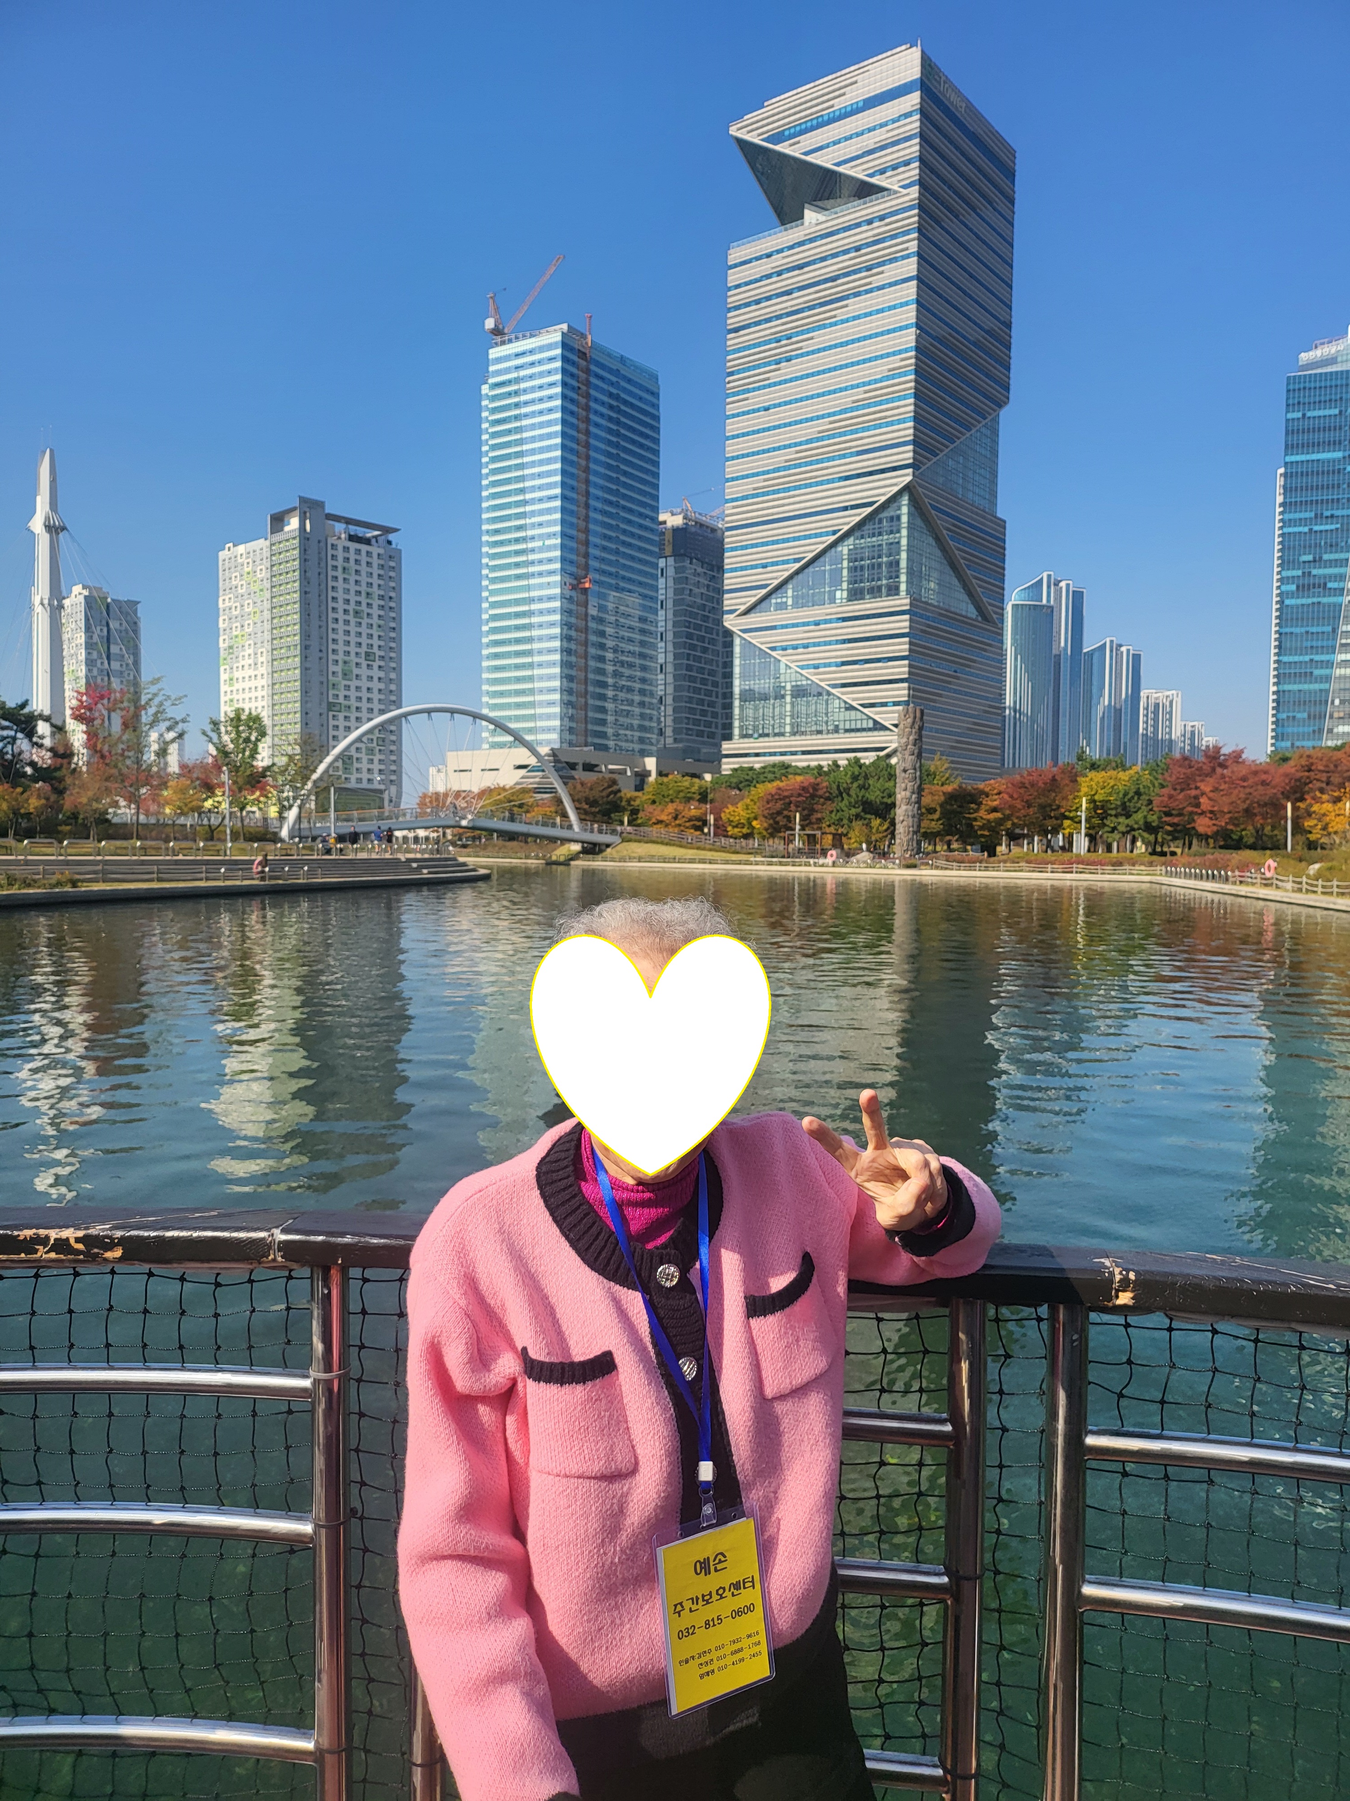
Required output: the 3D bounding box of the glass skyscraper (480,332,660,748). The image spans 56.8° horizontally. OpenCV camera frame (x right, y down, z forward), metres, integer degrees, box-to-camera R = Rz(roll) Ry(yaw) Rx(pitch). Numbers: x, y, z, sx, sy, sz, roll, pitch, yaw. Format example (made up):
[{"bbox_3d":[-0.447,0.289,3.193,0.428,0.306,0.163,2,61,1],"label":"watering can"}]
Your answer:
[{"bbox_3d":[-33.317,-98.885,418.267,32.500,156.230,52.000,3,4,35],"label":"glass skyscraper"}]

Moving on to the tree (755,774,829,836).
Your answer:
[{"bbox_3d":[11.319,-8.388,119.804,6.900,7.120,6.900,0,3,0],"label":"tree"}]

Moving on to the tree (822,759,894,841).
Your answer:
[{"bbox_3d":[17.318,-8.953,116.000,7.319,8.888,6.954,1,3,8],"label":"tree"}]

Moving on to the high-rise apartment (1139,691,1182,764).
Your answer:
[{"bbox_3d":[427.961,-119.345,1102.444,33.000,129.040,27.000,3,4,35],"label":"high-rise apartment"}]

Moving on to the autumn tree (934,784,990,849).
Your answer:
[{"bbox_3d":[25.247,-7.187,109.833,4.500,6.050,4.500,0,3,0],"label":"autumn tree"}]

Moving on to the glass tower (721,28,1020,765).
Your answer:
[{"bbox_3d":[40.448,-86.308,265.535,44.457,147.000,42.254,3,4,38],"label":"glass tower"}]

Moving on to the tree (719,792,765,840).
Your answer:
[{"bbox_3d":[6.552,-7.808,121.844,4.700,5.670,4.700,0,3,0],"label":"tree"}]

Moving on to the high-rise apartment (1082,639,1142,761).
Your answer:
[{"bbox_3d":[363.761,-133.606,1043.509,40.000,162.980,38.000,3,4,35],"label":"high-rise apartment"}]

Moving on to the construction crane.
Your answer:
[{"bbox_3d":[-45.360,-181.653,378.000,25.500,27.000,6.000,1,3,14],"label":"construction crane"}]

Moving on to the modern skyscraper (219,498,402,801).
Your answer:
[{"bbox_3d":[-112.231,-68.176,383.642,48.815,94.474,33.648,4,4,43],"label":"modern skyscraper"}]

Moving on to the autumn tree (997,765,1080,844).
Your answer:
[{"bbox_3d":[33.787,-8.561,116.000,7.842,8.104,7.450,1,3,16],"label":"autumn tree"}]

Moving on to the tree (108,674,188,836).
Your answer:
[{"bbox_3d":[-36.193,-9.763,86.000,5.426,11.386,5.155,-1,4,-23],"label":"tree"}]

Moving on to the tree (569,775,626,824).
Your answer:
[{"bbox_3d":[-8.724,-10.195,139.785,6.500,7.810,6.500,0,3,0],"label":"tree"}]

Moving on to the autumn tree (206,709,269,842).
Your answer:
[{"bbox_3d":[-30.837,-8.775,88.000,4.660,9.321,4.427,-1,3,-19],"label":"autumn tree"}]

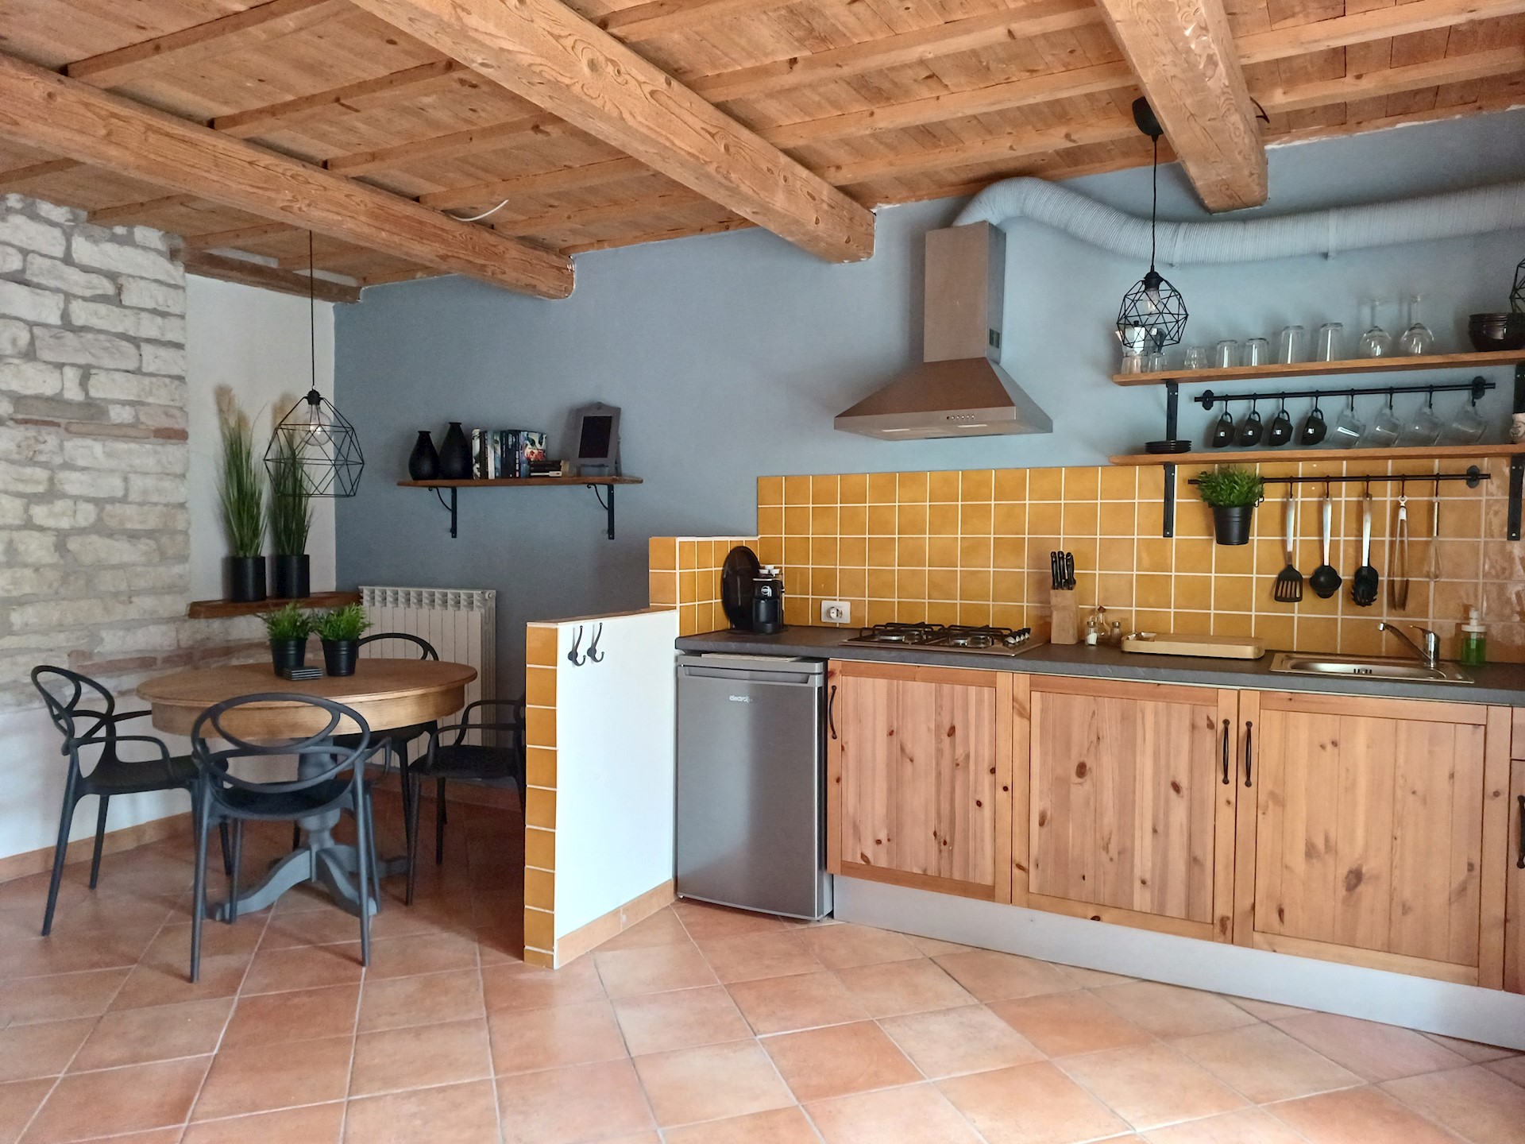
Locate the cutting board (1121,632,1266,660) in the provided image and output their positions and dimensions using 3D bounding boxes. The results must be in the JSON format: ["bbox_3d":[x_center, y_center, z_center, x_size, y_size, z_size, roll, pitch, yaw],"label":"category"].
[{"bbox_3d":[1.358,0.232,3.200,0.410,0.038,0.280,1,2,27],"label":"cutting board"}]

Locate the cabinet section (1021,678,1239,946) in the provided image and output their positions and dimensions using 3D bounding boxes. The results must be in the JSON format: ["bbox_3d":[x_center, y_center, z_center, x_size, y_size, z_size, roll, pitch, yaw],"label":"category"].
[{"bbox_3d":[1.138,0.645,3.118,0.603,0.698,0.550,1,3,27],"label":"cabinet section"}]

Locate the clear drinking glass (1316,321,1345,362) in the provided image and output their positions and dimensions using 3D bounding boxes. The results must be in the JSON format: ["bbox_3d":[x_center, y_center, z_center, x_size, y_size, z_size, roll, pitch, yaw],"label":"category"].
[{"bbox_3d":[1.692,-0.682,3.014,0.070,0.118,0.070,1,2,28],"label":"clear drinking glass"}]

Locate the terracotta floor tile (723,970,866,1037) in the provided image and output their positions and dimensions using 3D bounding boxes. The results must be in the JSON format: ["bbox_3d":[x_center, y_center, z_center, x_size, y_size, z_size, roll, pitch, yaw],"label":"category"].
[{"bbox_3d":[0.089,1.182,2.776,0.317,0.010,0.317,0,2,-18],"label":"terracotta floor tile"}]

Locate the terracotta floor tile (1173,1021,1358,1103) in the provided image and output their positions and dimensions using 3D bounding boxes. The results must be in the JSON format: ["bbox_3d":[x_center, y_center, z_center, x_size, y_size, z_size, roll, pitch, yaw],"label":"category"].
[{"bbox_3d":[1.206,1.188,2.454,0.315,0.010,0.315,0,2,-18],"label":"terracotta floor tile"}]

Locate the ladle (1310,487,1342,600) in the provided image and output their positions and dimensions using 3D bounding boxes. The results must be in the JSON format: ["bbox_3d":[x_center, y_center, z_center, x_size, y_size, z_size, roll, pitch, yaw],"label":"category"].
[{"bbox_3d":[1.718,-0.081,3.086,0.086,0.328,0.080,1,2,28],"label":"ladle"}]

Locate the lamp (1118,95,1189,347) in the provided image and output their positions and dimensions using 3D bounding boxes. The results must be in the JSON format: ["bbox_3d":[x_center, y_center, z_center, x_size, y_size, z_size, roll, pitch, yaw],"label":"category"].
[{"bbox_3d":[1.142,-1.009,2.953,0.200,0.697,0.200,1,2,28],"label":"lamp"}]

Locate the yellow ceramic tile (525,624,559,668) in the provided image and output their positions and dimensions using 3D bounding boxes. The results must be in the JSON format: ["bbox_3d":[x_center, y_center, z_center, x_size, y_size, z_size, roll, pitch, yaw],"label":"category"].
[{"bbox_3d":[-0.646,0.219,2.945,0.108,0.118,0.009,1,2,28],"label":"yellow ceramic tile"}]

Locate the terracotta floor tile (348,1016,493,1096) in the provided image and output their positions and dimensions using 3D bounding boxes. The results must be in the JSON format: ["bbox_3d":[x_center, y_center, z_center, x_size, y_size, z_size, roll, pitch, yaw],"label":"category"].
[{"bbox_3d":[-0.836,1.191,2.488,0.320,0.010,0.320,0,2,-18],"label":"terracotta floor tile"}]

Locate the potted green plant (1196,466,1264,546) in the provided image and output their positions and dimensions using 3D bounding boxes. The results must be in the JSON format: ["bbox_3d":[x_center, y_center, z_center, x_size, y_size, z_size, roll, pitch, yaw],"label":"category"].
[{"bbox_3d":[1.449,-0.205,3.140,0.190,0.250,0.190,1,2,28],"label":"potted green plant"}]

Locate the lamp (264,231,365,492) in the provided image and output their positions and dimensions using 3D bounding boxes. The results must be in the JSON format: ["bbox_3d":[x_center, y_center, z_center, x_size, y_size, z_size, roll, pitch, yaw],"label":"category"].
[{"bbox_3d":[-1.557,-0.737,3.510,0.322,0.955,0.322,1,2,28],"label":"lamp"}]

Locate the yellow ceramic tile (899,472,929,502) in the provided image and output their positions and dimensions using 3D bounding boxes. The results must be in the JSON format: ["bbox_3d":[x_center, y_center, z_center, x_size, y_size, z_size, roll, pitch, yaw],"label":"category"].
[{"bbox_3d":[0.558,-0.310,3.727,0.114,0.114,0.010,1,2,28],"label":"yellow ceramic tile"}]

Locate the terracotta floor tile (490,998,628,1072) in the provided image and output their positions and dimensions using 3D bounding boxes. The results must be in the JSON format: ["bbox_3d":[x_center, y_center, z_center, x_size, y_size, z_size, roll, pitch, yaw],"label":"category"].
[{"bbox_3d":[-0.522,1.175,2.559,0.317,0.010,0.315,0,2,-18],"label":"terracotta floor tile"}]

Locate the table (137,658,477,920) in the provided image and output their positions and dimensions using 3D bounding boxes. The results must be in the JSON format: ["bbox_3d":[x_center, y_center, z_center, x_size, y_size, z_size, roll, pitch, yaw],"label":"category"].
[{"bbox_3d":[-1.589,0.753,3.601,1.095,0.763,1.095,0,2,0],"label":"table"}]

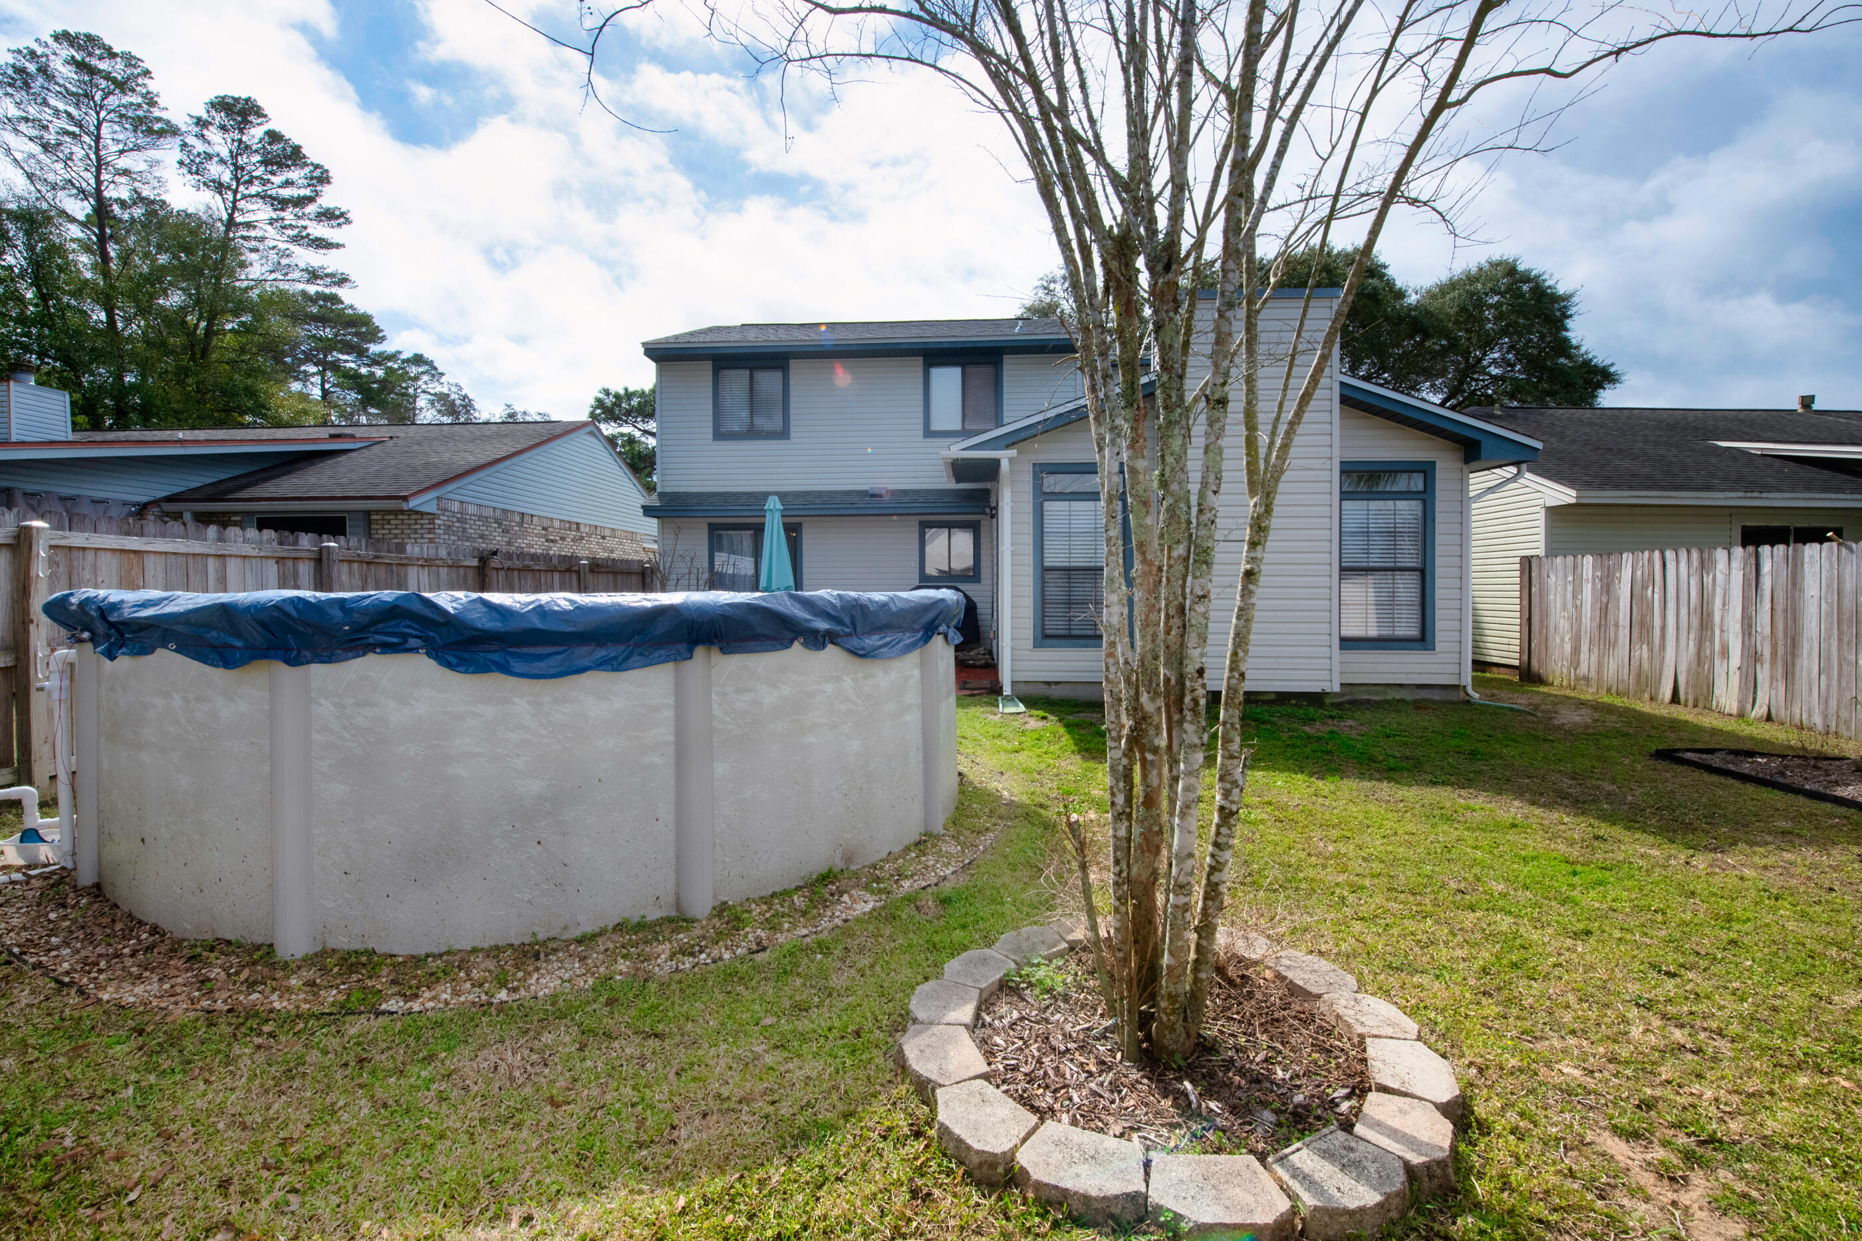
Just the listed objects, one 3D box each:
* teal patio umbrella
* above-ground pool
[{"bbox_3d":[-2.225,-0.559,10.453,0.500,2.450,0.500,0,2,0],"label":"teal patio umbrella"},{"bbox_3d":[-2.143,0.454,4.902,4.740,1.340,4.740,0,2,0],"label":"above-ground pool"}]

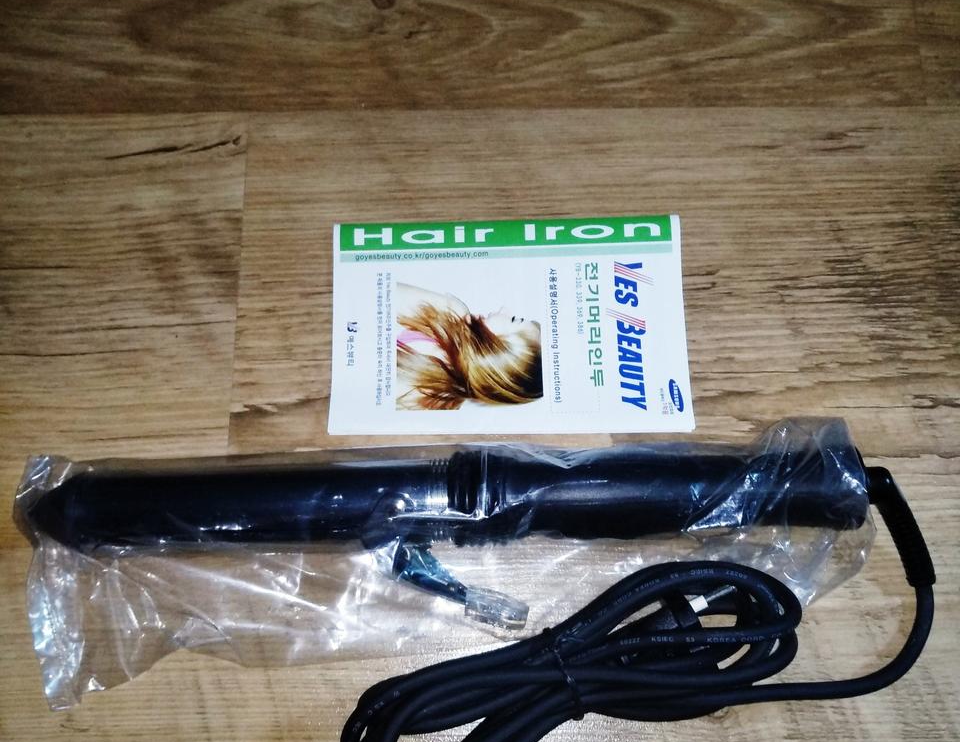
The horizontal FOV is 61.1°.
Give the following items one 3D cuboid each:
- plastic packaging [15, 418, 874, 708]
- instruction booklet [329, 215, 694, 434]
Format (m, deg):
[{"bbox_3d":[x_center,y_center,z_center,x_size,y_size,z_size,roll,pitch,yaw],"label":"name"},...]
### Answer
[{"bbox_3d":[-0.015,0.074,0.332,0.361,0.040,0.104,-4,78,0],"label":"plastic packaging"},{"bbox_3d":[0.013,-0.022,0.371,0.163,0.003,0.101,-1,78,0],"label":"instruction booklet"}]

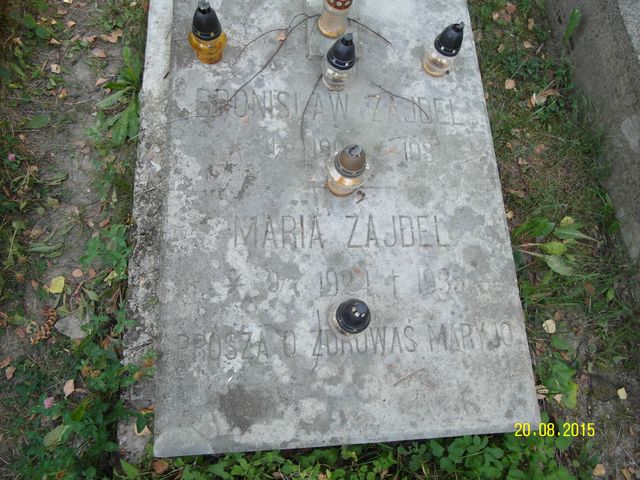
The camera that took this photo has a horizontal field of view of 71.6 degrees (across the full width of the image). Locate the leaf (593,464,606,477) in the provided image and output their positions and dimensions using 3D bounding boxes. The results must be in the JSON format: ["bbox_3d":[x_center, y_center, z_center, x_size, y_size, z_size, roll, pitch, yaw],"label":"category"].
[{"bbox_3d":[0.737,0.609,1.167,0.027,0.009,0.033,34,72,3],"label":"leaf"}]

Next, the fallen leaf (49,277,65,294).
[{"bbox_3d":[-0.673,0.115,1.138,0.033,0.009,0.046,5,73,-6],"label":"fallen leaf"}]

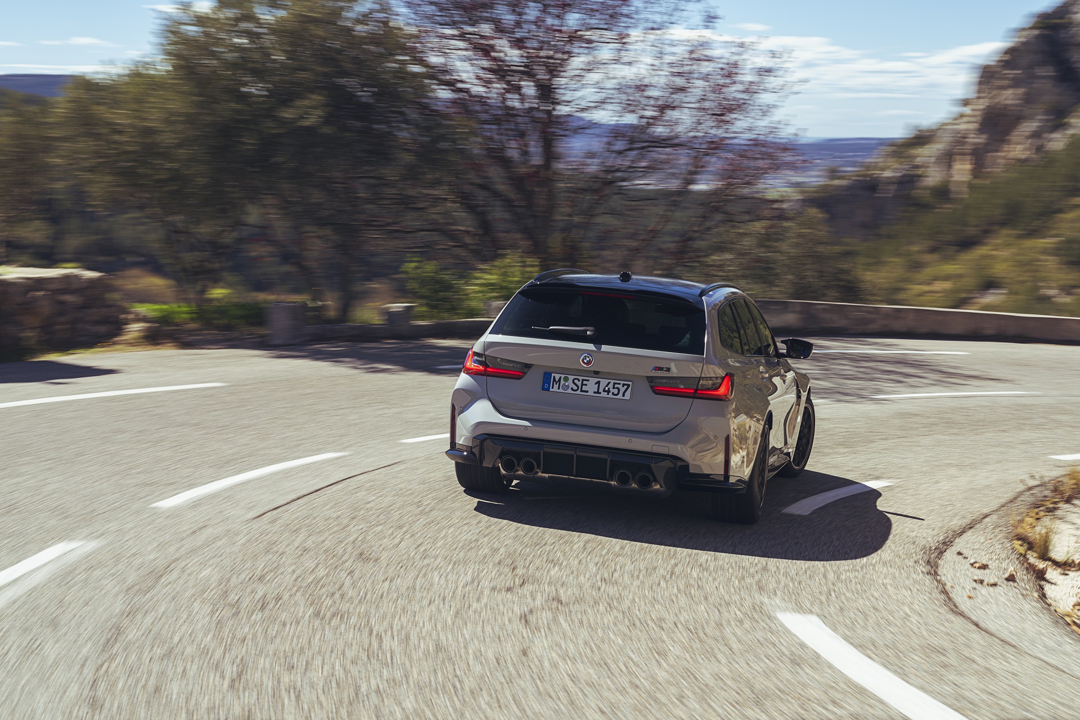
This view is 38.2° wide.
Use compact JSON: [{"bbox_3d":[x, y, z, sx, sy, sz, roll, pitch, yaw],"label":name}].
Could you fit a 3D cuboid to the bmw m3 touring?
[{"bbox_3d":[0.847,0.171,11.159,1.960,1.445,4.800,6,3,15],"label":"bmw m3 touring"}]

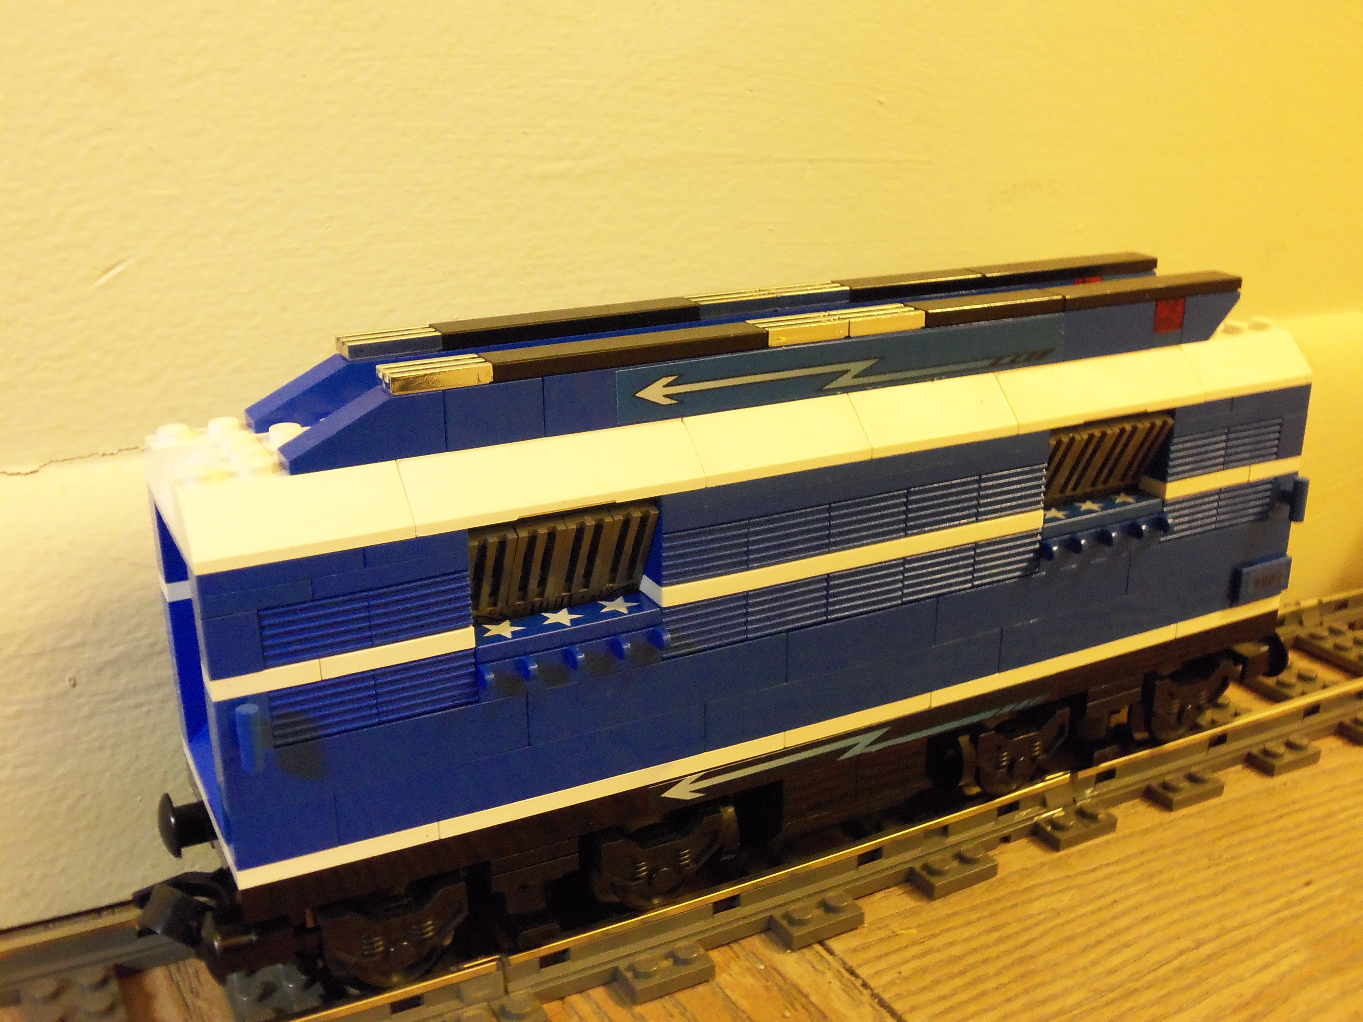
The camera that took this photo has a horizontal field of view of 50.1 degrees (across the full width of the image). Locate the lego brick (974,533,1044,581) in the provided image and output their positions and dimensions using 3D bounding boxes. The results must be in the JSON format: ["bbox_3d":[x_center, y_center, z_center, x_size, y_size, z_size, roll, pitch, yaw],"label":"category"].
[{"bbox_3d":[0.058,0.007,0.273,0.016,0.010,0.008,-10,22,-26],"label":"lego brick"}]

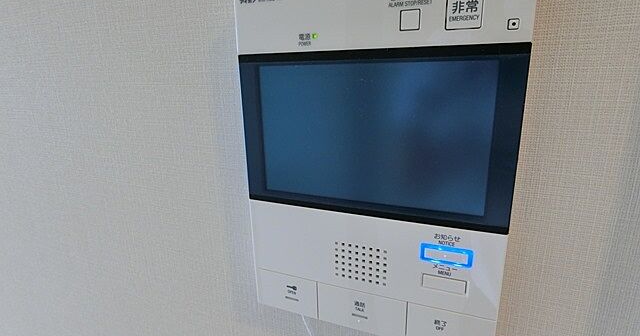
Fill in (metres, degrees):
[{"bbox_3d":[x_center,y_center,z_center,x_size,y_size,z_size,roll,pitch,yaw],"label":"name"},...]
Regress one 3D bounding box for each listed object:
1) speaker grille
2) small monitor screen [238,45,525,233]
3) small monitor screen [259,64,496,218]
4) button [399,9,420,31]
[{"bbox_3d":[0.030,0.070,0.256,0.039,0.029,0.004,5,16,22],"label":"speaker grille"},{"bbox_3d":[0.029,-0.021,0.234,0.183,0.109,0.010,5,16,22],"label":"small monitor screen"},{"bbox_3d":[0.029,-0.021,0.233,0.152,0.091,0.006,5,16,22],"label":"small monitor screen"},{"bbox_3d":[0.052,-0.086,0.203,0.011,0.011,0.003,5,16,22],"label":"button"}]

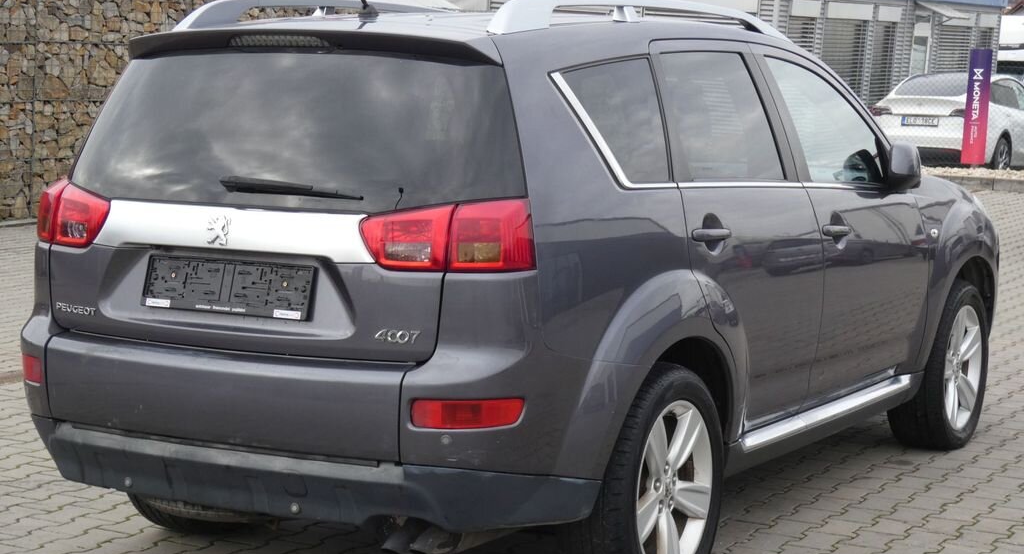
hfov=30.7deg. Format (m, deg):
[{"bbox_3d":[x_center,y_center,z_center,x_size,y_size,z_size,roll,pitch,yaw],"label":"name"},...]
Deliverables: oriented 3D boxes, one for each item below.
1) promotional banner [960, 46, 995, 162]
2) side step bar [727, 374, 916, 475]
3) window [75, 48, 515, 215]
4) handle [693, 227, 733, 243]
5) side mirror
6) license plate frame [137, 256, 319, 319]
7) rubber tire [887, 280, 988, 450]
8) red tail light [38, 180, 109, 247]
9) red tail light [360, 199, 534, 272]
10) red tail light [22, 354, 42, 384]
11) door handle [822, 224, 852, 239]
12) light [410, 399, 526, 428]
[{"bbox_3d":[5.819,-2.119,23.300,0.281,1.432,0.080,7,8,13],"label":"promotional banner"},{"bbox_3d":[1.019,0.463,6.108,0.095,0.107,1.690,4,7,30],"label":"side step bar"},{"bbox_3d":[-0.617,-0.365,4.902,1.460,0.487,0.157,4,-23,30],"label":"window"},{"bbox_3d":[0.561,-0.117,5.223,0.050,0.040,0.205,4,7,30],"label":"handle"},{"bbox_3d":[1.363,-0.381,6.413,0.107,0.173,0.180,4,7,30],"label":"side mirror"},{"bbox_3d":[-0.718,0.024,4.711,0.528,0.133,0.022,4,-8,30],"label":"license plate frame"},{"bbox_3d":[1.705,0.336,7.475,0.225,0.700,0.700,4,7,30],"label":"rubber tire"},{"bbox_3d":[-1.214,-0.176,5.051,0.102,0.174,0.428,-5,8,-43],"label":"red tail light"},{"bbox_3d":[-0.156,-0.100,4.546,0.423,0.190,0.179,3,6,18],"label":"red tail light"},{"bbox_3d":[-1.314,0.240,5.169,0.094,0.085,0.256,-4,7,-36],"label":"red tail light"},{"bbox_3d":[1.041,-0.150,5.995,0.043,0.044,0.240,4,7,30],"label":"door handle"},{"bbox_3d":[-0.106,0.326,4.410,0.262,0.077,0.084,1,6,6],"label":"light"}]

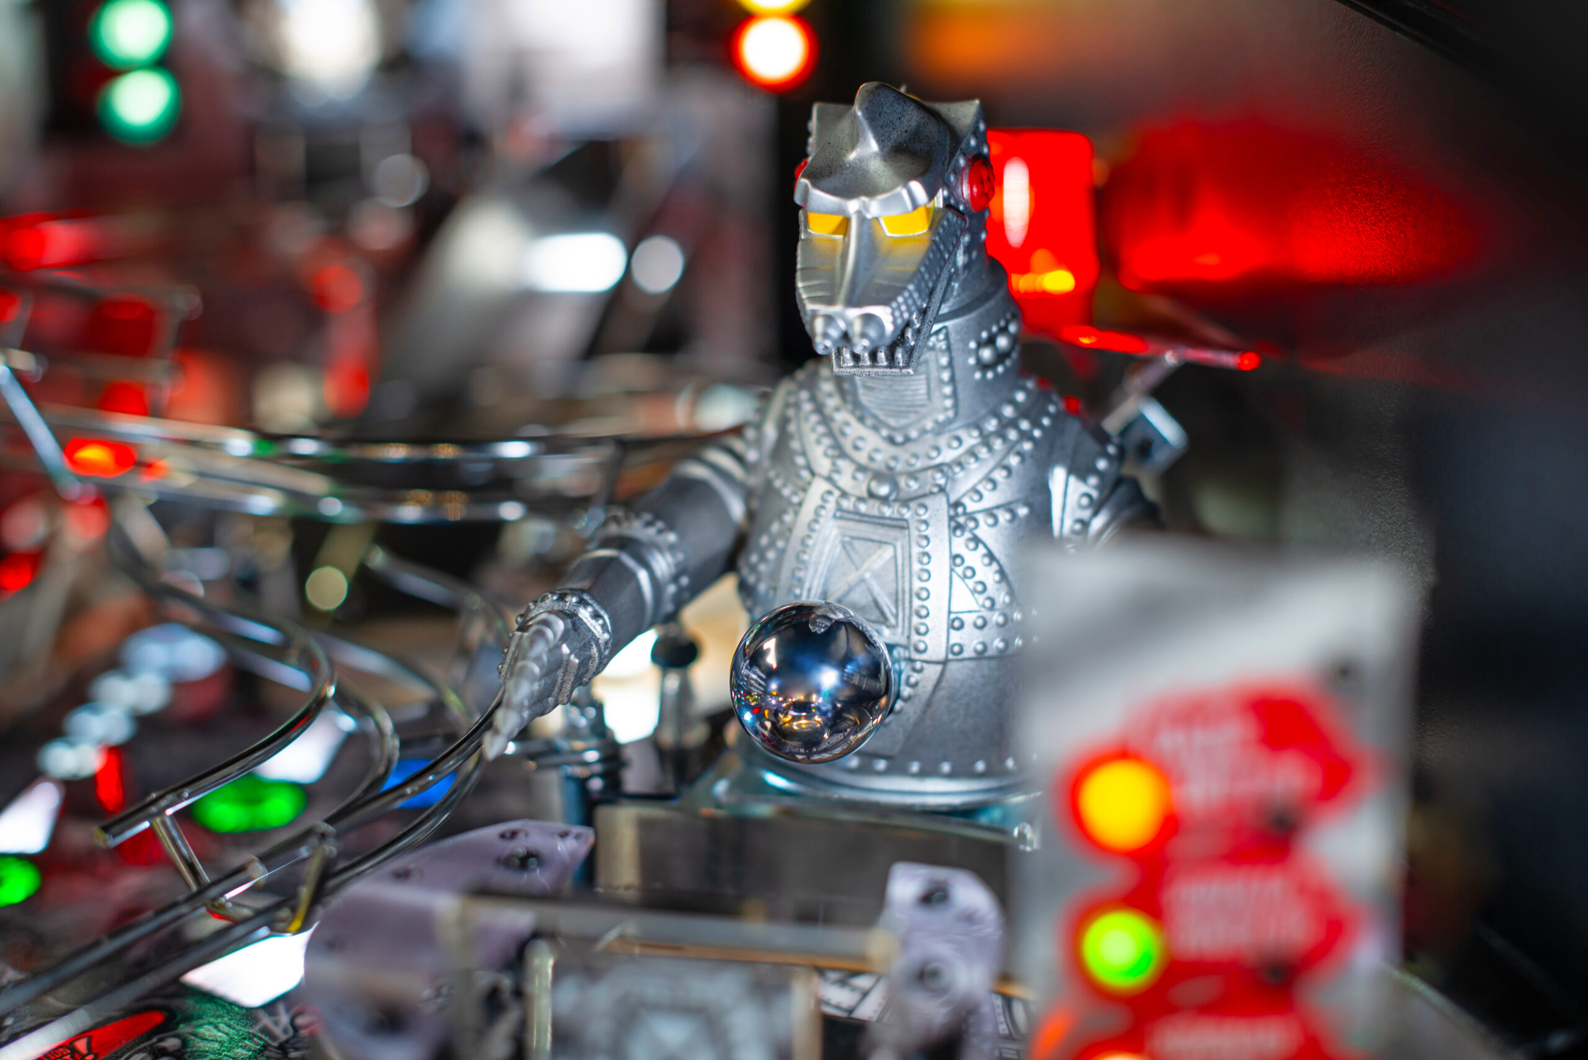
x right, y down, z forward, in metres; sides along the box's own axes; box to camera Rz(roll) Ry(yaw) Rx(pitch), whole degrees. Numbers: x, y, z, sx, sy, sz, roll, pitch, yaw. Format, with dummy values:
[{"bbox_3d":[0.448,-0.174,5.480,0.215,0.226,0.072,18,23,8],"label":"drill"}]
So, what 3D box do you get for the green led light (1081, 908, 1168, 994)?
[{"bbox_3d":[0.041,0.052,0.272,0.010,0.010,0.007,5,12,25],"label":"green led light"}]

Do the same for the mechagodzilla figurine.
[{"bbox_3d":[0.012,-0.015,0.377,0.088,0.123,0.108,5,12,25],"label":"mechagodzilla figurine"}]

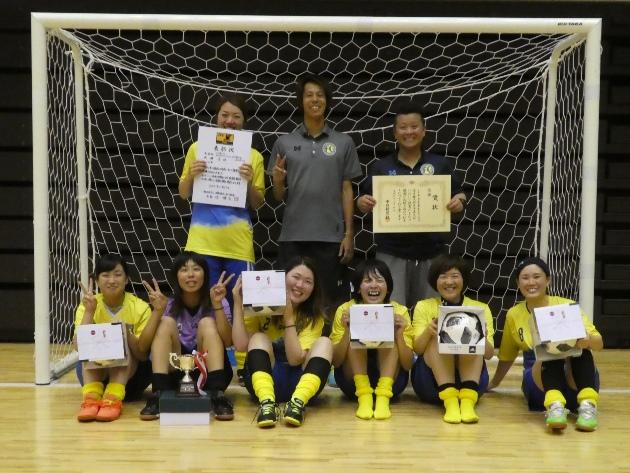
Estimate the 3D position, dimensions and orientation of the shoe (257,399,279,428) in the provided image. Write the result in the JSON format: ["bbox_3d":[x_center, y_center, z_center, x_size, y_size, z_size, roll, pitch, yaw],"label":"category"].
[{"bbox_3d":[-0.222,0.833,3.232,0.099,0.110,0.260,1,-4,0],"label":"shoe"}]

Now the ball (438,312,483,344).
[{"bbox_3d":[0.731,0.479,3.360,0.215,0.215,0.215,1,3,0],"label":"ball"}]

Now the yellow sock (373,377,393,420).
[{"bbox_3d":[0.345,0.800,3.379,0.092,0.165,0.230,1,3,6],"label":"yellow sock"}]

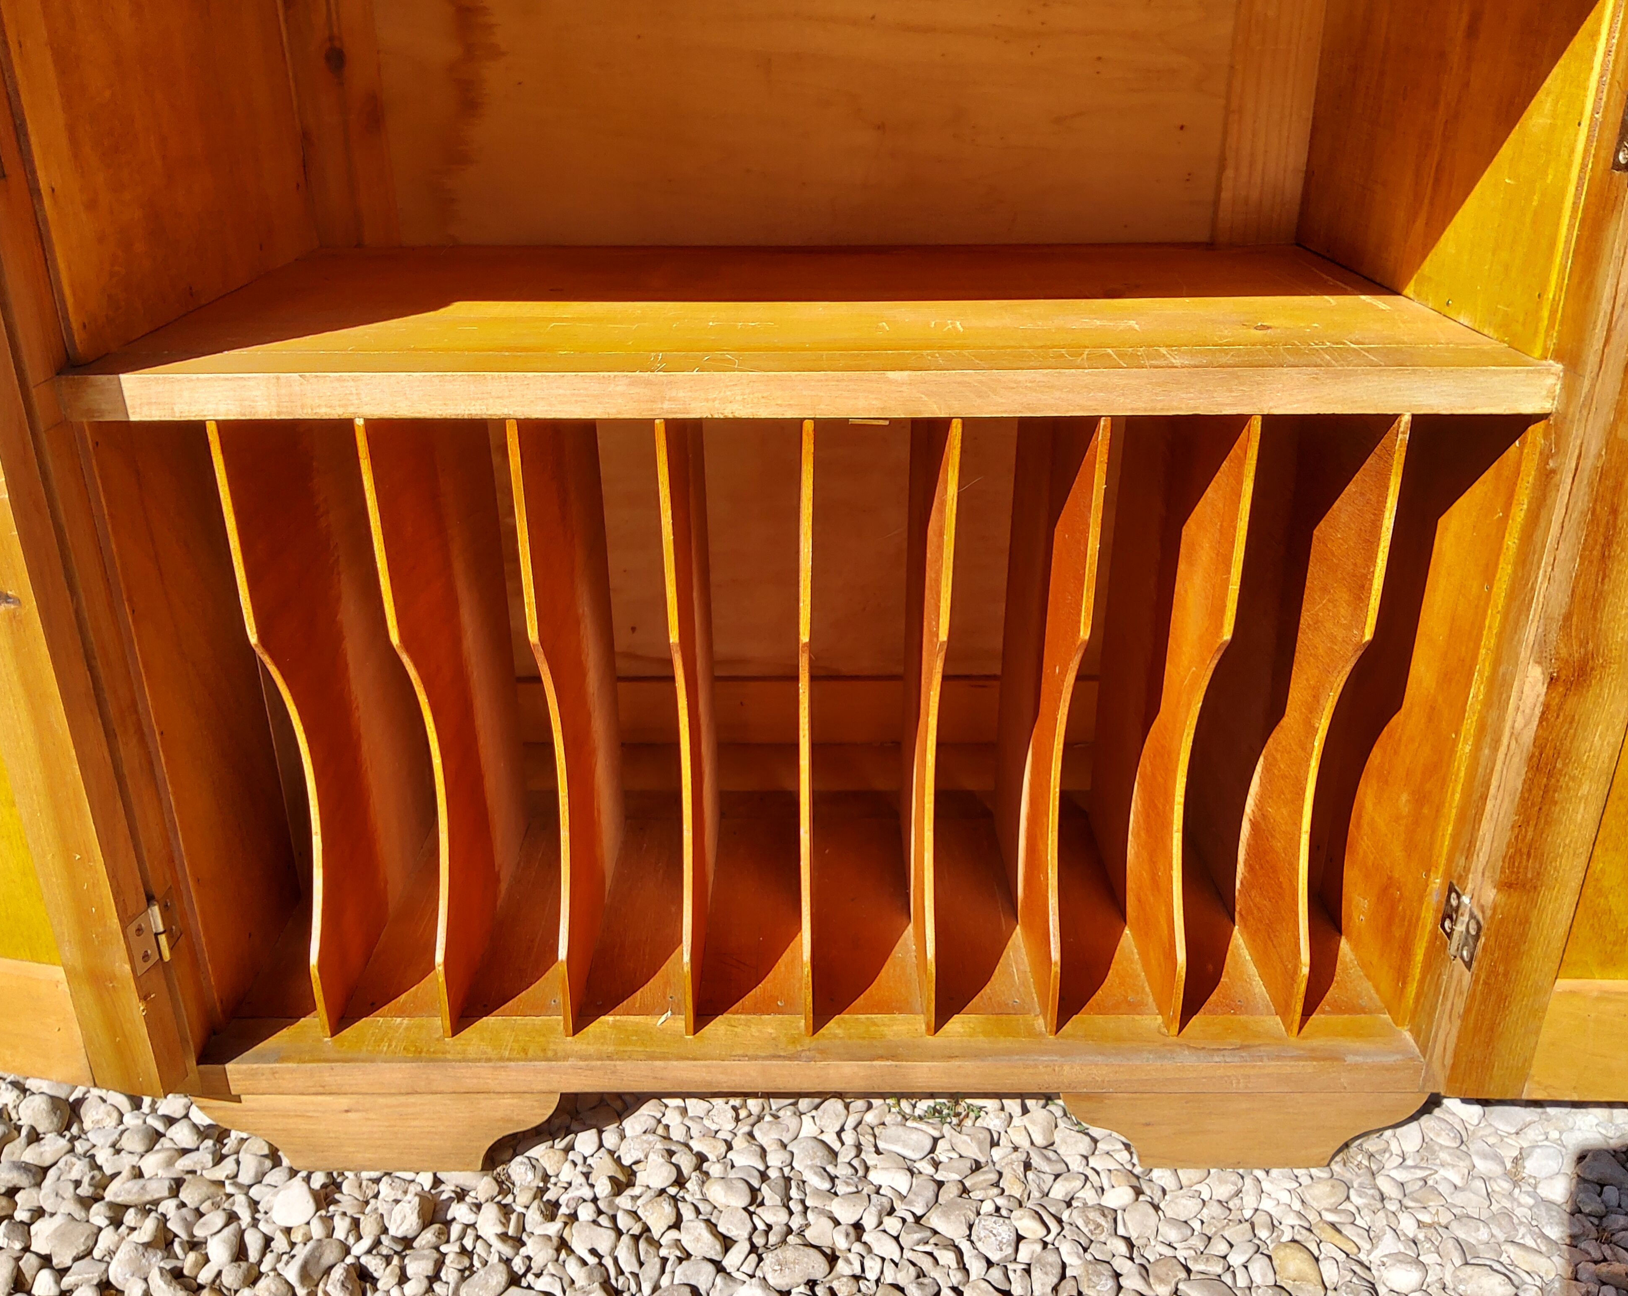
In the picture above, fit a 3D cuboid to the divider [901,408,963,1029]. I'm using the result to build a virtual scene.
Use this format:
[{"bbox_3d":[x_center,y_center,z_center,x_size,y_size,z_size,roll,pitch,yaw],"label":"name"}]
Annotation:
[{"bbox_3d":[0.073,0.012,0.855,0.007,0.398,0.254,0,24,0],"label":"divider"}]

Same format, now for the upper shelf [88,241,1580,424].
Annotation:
[{"bbox_3d":[-0.003,-0.213,0.828,0.755,0.023,0.388,0,26,0],"label":"upper shelf"}]

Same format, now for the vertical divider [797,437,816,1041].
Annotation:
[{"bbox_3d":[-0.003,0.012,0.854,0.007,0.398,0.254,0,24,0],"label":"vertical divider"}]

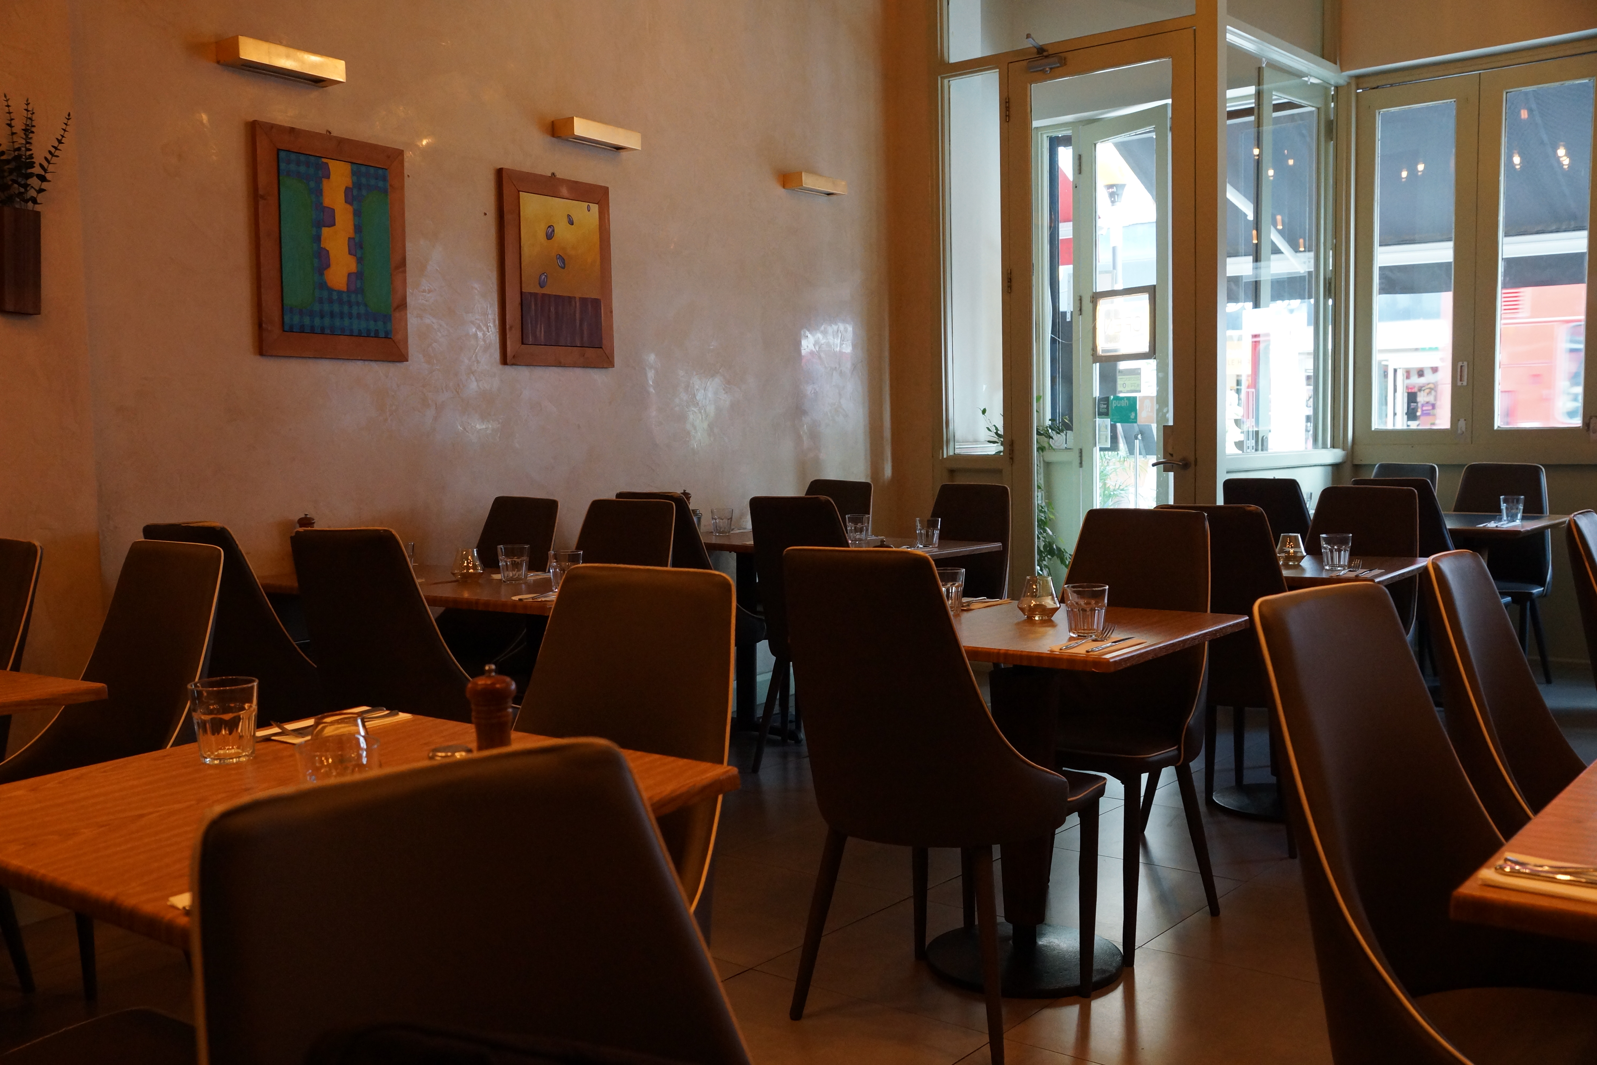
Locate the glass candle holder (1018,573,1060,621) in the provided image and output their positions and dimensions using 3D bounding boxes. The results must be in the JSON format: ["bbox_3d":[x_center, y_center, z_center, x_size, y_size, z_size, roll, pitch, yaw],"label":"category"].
[{"bbox_3d":[0.538,0.143,3.280,0.095,0.097,0.095,-1,4,0],"label":"glass candle holder"}]

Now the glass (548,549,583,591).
[{"bbox_3d":[-0.612,0.099,3.848,0.088,0.094,0.088,-1,4,0],"label":"glass"}]

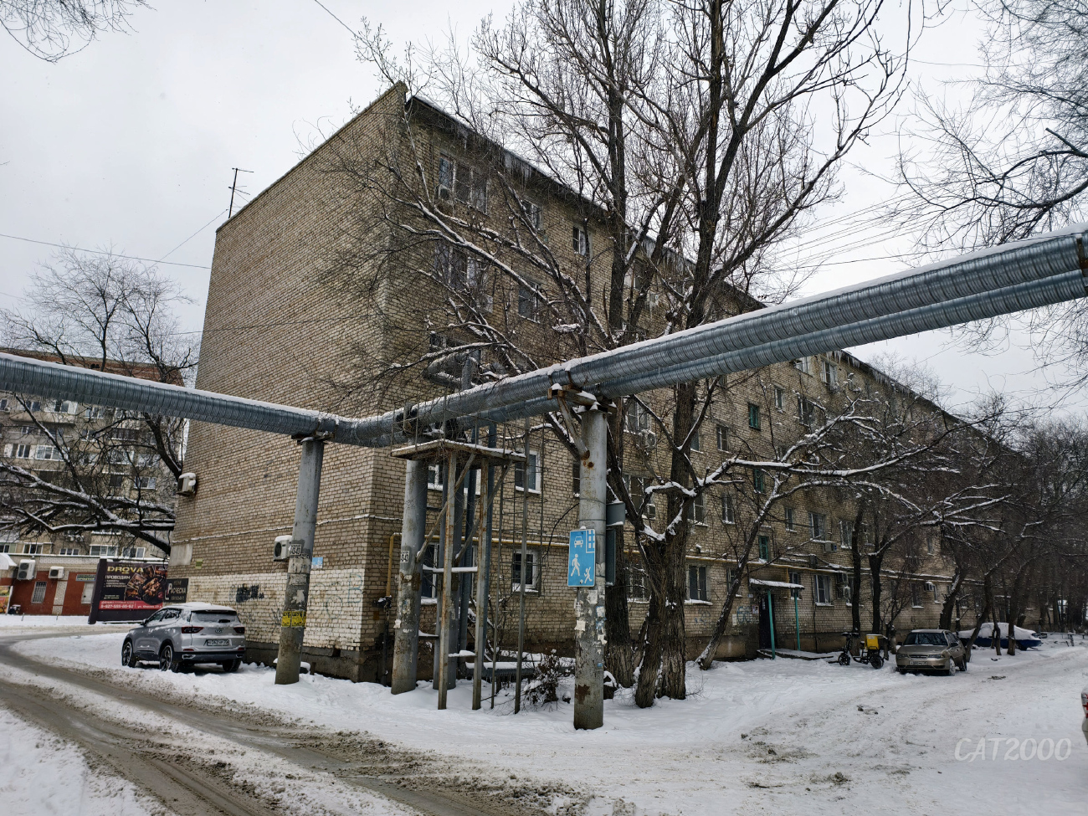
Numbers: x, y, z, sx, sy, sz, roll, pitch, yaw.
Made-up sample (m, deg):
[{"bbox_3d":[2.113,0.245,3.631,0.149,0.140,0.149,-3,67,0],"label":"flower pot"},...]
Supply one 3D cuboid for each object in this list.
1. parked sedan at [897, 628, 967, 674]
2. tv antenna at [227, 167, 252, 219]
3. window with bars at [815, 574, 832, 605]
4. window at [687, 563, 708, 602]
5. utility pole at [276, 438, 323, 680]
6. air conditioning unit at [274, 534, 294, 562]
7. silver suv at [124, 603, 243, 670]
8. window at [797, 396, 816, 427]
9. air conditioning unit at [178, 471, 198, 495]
[{"bbox_3d":[14.002,8.714,25.998,1.660,1.400,4.480,-11,-19,37],"label":"parked sedan"},{"bbox_3d":[-12.181,-8.504,28.878,0.900,2.400,0.900,-13,-20,42],"label":"tv antenna"},{"bbox_3d":[12.786,8.293,33.051,0.200,1.360,1.650,-13,-20,42],"label":"window with bars"},{"bbox_3d":[5.551,6.347,26.143,0.200,1.330,1.360,-13,-20,42],"label":"window"},{"bbox_3d":[-4.944,3.007,14.666,0.450,4.800,0.450,-13,-20,42],"label":"utility pole"},{"bbox_3d":[-6.837,3.752,19.085,0.770,0.540,0.280,-13,-20,42],"label":"air conditioning unit"},{"bbox_3d":[-9.930,6.282,19.896,4.340,1.660,1.830,-13,-20,41],"label":"silver suv"},{"bbox_3d":[12.734,0.262,35.035,0.200,1.400,1.650,-13,-20,42],"label":"window"},{"bbox_3d":[-12.244,2.672,24.825,0.780,0.540,0.280,-13,-20,42],"label":"air conditioning unit"}]

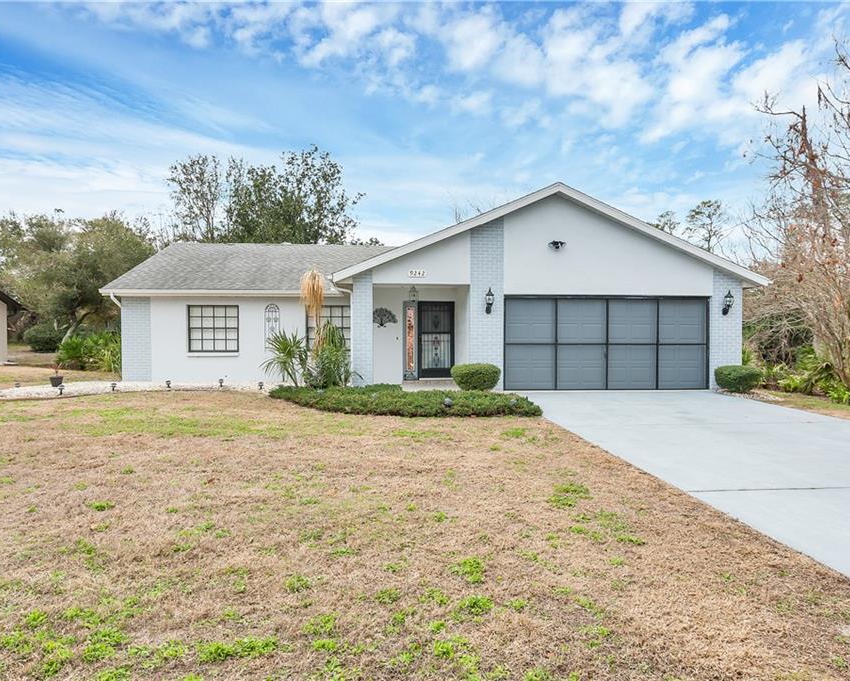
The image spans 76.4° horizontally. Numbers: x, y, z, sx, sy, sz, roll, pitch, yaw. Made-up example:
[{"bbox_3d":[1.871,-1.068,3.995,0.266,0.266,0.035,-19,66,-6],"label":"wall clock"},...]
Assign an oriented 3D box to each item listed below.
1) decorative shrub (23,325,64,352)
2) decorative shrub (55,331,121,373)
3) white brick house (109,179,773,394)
[{"bbox_3d":[-28.900,-0.150,41.000,3.200,2.150,2.900,0,0,-5],"label":"decorative shrub"},{"bbox_3d":[-12.850,0.420,20.800,2.700,1.600,2.200,0,0,-5],"label":"decorative shrub"},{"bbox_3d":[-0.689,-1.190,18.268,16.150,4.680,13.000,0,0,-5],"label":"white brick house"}]

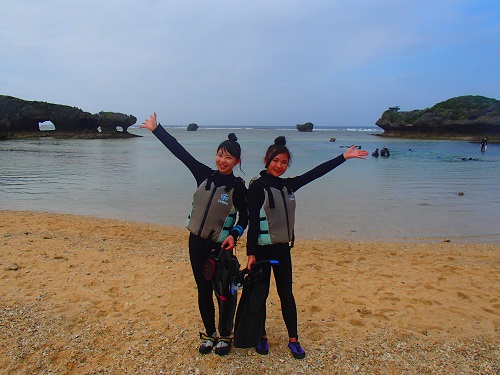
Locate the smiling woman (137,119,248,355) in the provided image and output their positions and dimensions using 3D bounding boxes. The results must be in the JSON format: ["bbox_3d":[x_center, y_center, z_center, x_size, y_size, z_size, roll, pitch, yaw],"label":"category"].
[{"bbox_3d":[-0.400,0.354,2.875,0.800,1.750,0.420,2,9,12],"label":"smiling woman"}]

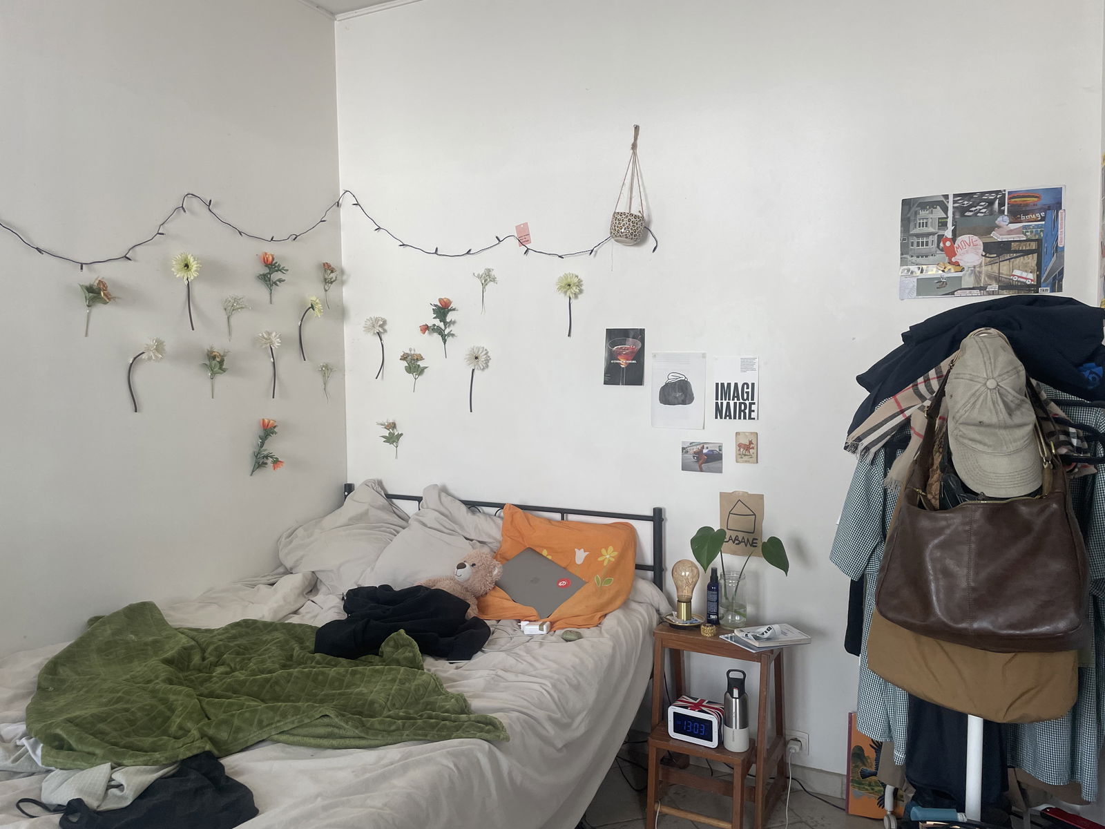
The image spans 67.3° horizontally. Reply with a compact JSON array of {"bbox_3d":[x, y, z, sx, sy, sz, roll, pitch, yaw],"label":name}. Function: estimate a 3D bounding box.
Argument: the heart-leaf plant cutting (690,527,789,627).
[{"bbox_3d":[0.589,0.507,2.614,0.300,0.300,0.170,1,4,27],"label":"heart-leaf plant cutting"}]

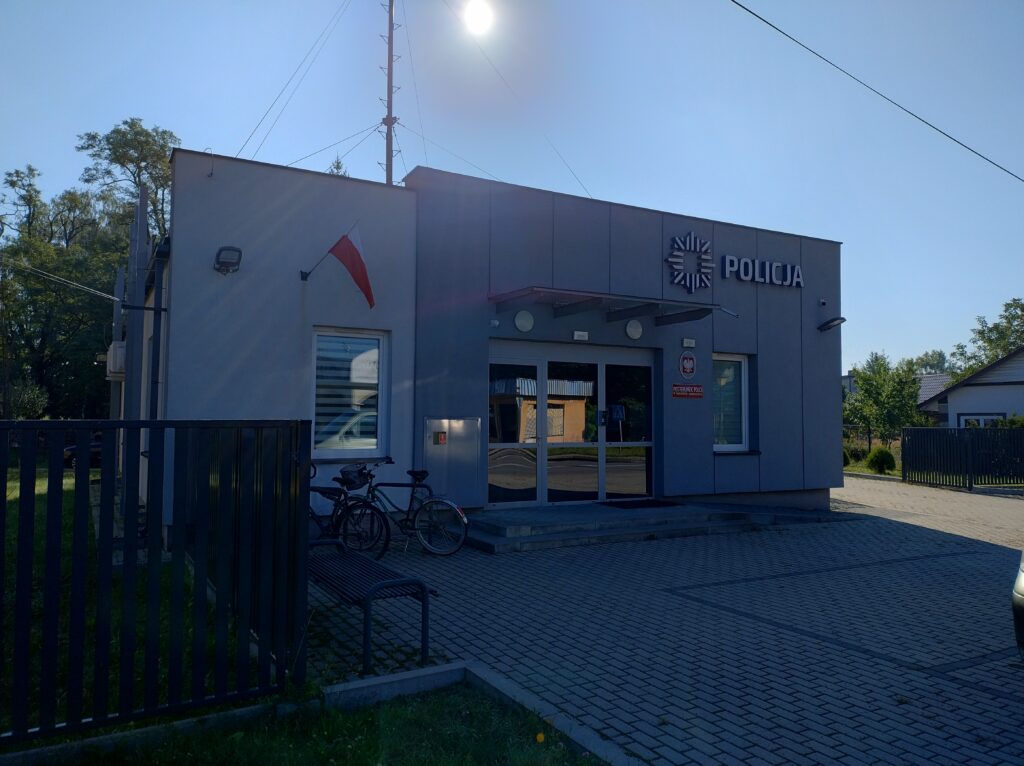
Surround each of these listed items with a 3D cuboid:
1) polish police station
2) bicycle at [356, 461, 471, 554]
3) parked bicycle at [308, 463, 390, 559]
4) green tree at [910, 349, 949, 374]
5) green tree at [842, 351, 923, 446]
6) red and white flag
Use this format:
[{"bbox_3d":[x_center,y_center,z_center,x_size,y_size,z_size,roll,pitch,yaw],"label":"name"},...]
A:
[{"bbox_3d":[-1.357,-0.148,15.767,11.337,4.910,11.000,2,-3,-28],"label":"polish police station"},{"bbox_3d":[-1.278,1.472,8.691,1.740,1.050,0.580,0,-3,18],"label":"bicycle"},{"bbox_3d":[-2.100,1.431,8.132,1.740,1.050,0.600,0,-3,17],"label":"parked bicycle"},{"bbox_3d":[51.944,1.346,91.737,6.500,10.800,6.500,-1,-3,29],"label":"green tree"},{"bbox_3d":[18.177,0.991,36.622,4.300,4.990,4.300,-1,-3,26],"label":"green tree"},{"bbox_3d":[-1.949,-1.419,9.000,0.600,1.000,0.250,-1,-3,25],"label":"red and white flag"}]

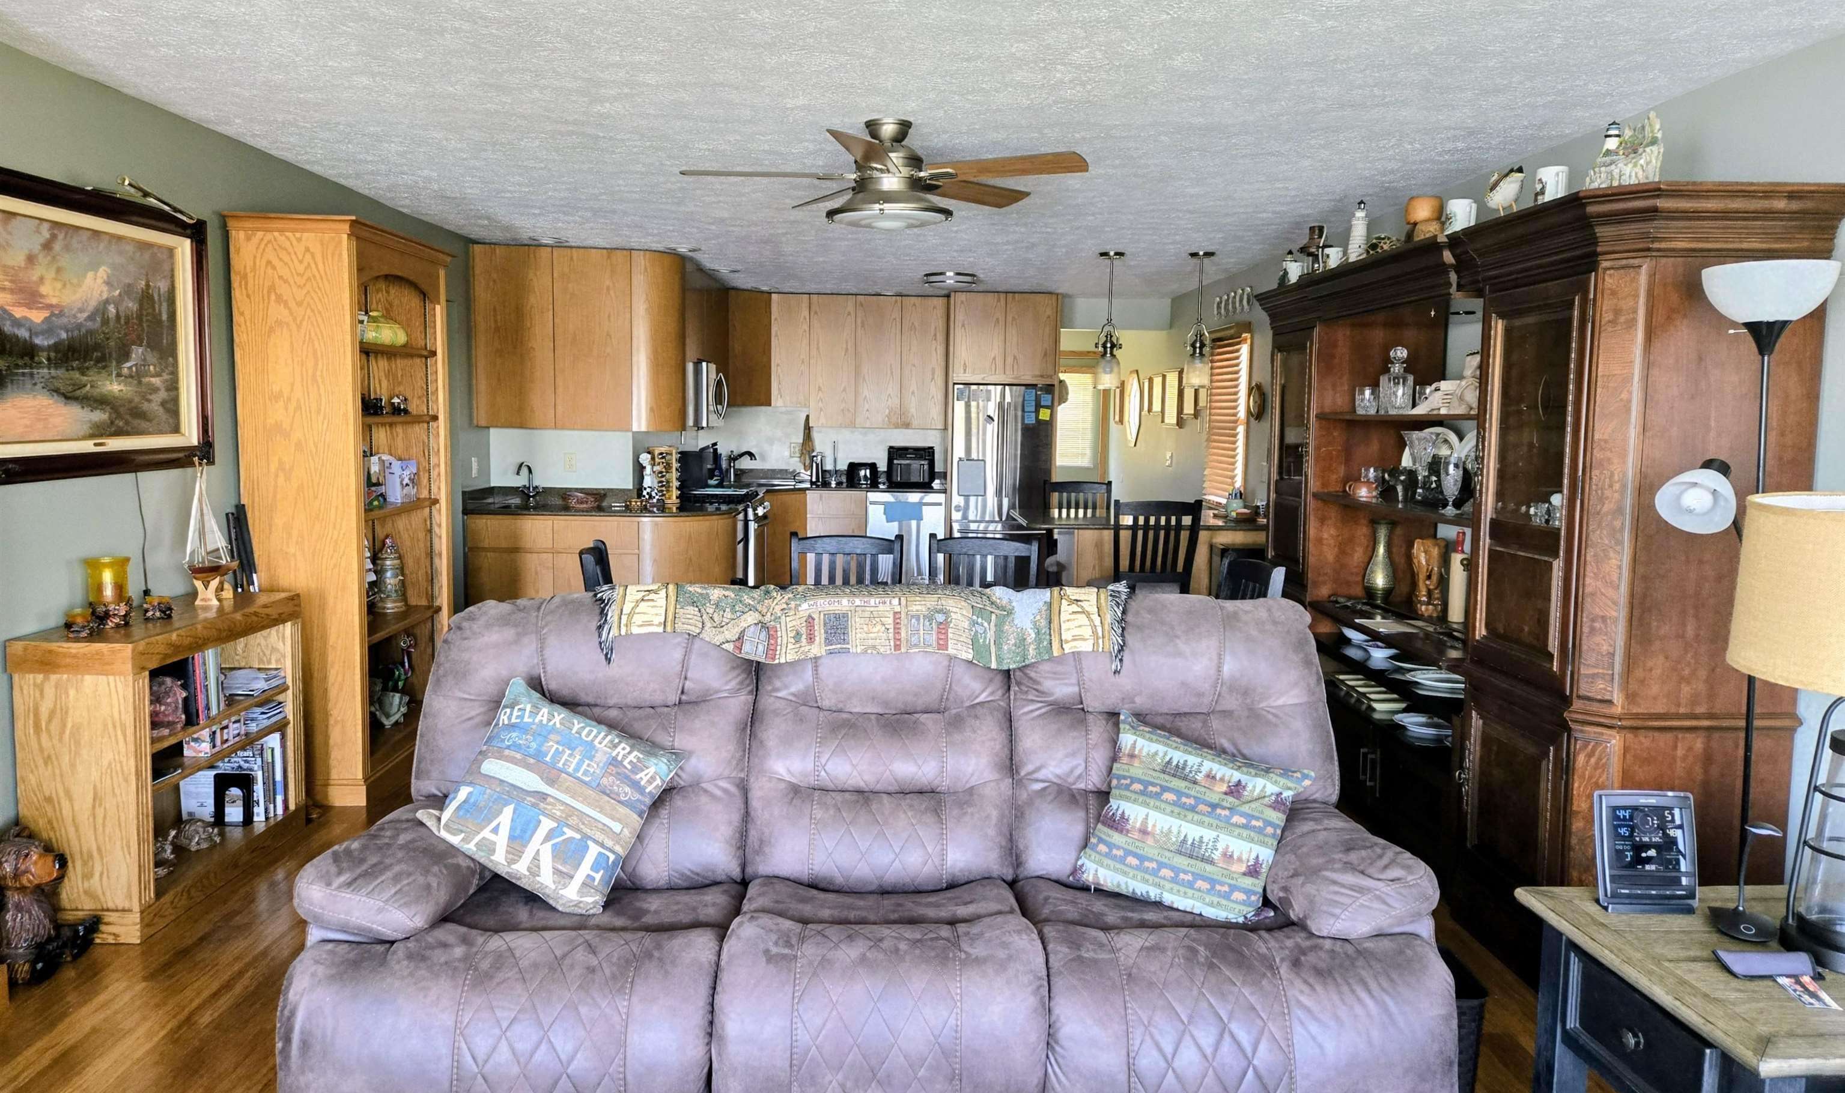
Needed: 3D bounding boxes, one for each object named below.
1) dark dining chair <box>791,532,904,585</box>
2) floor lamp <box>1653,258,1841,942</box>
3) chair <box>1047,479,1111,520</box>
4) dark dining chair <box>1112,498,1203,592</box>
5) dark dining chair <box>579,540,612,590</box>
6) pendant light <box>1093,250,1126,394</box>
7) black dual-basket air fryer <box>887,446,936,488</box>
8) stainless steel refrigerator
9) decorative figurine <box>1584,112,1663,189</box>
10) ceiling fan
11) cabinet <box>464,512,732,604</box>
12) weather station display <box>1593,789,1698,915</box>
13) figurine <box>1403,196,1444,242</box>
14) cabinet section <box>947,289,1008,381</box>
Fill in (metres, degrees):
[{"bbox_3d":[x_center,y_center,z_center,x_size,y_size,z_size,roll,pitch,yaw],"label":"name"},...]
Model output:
[{"bbox_3d":[-0.316,0.459,4.550,0.450,0.970,0.530,1,6,1],"label":"dark dining chair"},{"bbox_3d":[1.670,0.284,2.503,0.380,1.750,0.320,4,6,34],"label":"floor lamp"},{"bbox_3d":[0.984,0.143,7.792,0.450,1.080,0.520,1,5,-2],"label":"chair"},{"bbox_3d":[1.122,0.308,6.069,0.450,1.060,0.520,1,5,-2],"label":"dark dining chair"},{"bbox_3d":[-0.873,0.485,4.218,0.530,0.970,0.450,0,6,-2],"label":"dark dining chair"},{"bbox_3d":[1.075,-1.299,7.062,0.170,0.820,0.170,1,5,-2],"label":"pendant light"},{"bbox_3d":[-0.092,-0.645,9.943,0.390,0.327,0.350,1,6,-2],"label":"black dual-basket air fryer"},{"bbox_3d":[0.609,-0.375,9.734,0.810,1.760,0.760,1,5,-2],"label":"stainless steel refrigerator"},{"bbox_3d":[1.631,-0.917,2.852,0.162,0.183,0.110,4,6,27],"label":"decorative figurine"},{"bbox_3d":[-0.113,-1.231,4.071,1.340,0.355,1.340,0,6,-2],"label":"ceiling fan"},{"bbox_3d":[-1.819,0.244,7.151,1.500,0.915,0.640,1,5,-2],"label":"cabinet"},{"bbox_3d":[1.204,0.507,2.035,0.157,0.190,0.060,1,0,2],"label":"weather station display"},{"bbox_3d":[1.522,-0.988,3.726,0.115,0.146,0.115,4,6,27],"label":"figurine"},{"bbox_3d":[0.413,-1.634,9.724,0.415,0.674,0.610,0,5,-3],"label":"cabinet section"}]

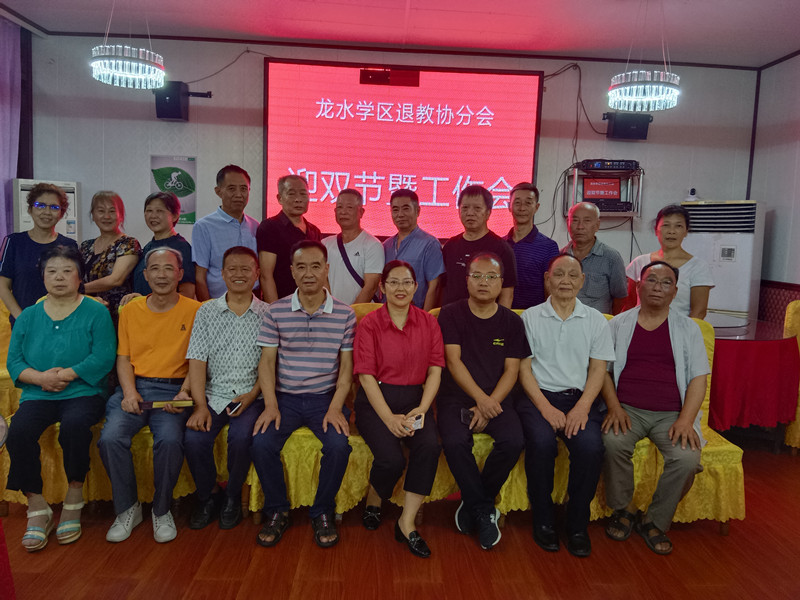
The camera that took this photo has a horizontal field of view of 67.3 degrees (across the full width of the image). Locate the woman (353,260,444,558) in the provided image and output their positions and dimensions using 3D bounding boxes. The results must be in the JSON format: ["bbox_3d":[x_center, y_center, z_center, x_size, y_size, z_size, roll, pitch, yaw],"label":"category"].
[{"bbox_3d":[0.037,0.446,2.848,0.480,1.245,0.800,2,6,-6],"label":"woman"}]

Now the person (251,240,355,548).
[{"bbox_3d":[-0.423,0.386,2.725,0.500,1.300,0.660,2,6,-2],"label":"person"}]

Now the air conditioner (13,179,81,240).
[{"bbox_3d":[-2.770,-0.108,4.760,0.480,1.660,0.310,-1,7,-30],"label":"air conditioner"}]

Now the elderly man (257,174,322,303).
[{"bbox_3d":[-0.640,0.117,3.464,0.470,1.660,0.320,1,6,-16],"label":"elderly man"}]

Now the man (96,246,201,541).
[{"bbox_3d":[-1.180,0.385,2.901,0.520,1.256,0.760,1,6,-13],"label":"man"}]

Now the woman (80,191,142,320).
[{"bbox_3d":[-1.631,0.148,3.405,0.420,1.530,0.360,2,6,-7],"label":"woman"}]

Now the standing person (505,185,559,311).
[{"bbox_3d":[0.738,0.161,3.613,0.480,1.708,0.320,5,6,22],"label":"standing person"}]

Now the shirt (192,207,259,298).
[{"bbox_3d":[-0.971,-0.199,3.402,0.480,0.660,0.290,-1,7,-32],"label":"shirt"}]

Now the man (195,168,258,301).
[{"bbox_3d":[-0.973,0.105,3.434,0.480,1.719,0.330,-1,7,-32],"label":"man"}]

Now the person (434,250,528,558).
[{"bbox_3d":[0.412,0.422,2.955,0.520,1.299,0.760,3,6,8],"label":"person"}]

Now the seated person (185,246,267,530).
[{"bbox_3d":[-0.817,0.381,2.813,0.480,1.260,0.640,2,6,-2],"label":"seated person"}]

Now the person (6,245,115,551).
[{"bbox_3d":[-1.581,0.384,2.787,0.530,1.249,0.780,1,6,-11],"label":"person"}]

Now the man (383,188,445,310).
[{"bbox_3d":[0.029,0.180,3.508,0.470,1.636,0.330,5,6,22],"label":"man"}]

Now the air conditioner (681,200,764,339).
[{"bbox_3d":[2.637,0.058,5.022,0.550,1.710,0.380,7,8,36],"label":"air conditioner"}]

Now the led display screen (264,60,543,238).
[{"bbox_3d":[0.015,-1.270,5.267,2.403,1.500,0.090,2,6,-2],"label":"led display screen"}]

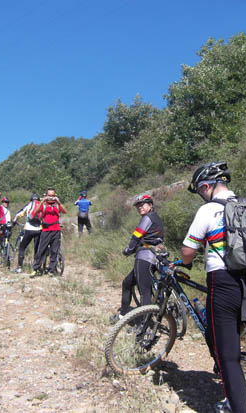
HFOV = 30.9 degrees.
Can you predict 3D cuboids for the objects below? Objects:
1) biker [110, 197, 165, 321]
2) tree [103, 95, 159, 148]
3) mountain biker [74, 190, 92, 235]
[{"bbox_3d":[0.180,0.665,5.500,0.550,1.650,0.520,-3,-5,41],"label":"biker"},{"bbox_3d":[0.470,-5.100,28.000,3.600,3.900,3.500,0,-4,0],"label":"tree"},{"bbox_3d":[-1.250,0.390,14.000,0.620,1.740,0.480,0,-4,-6],"label":"mountain biker"}]

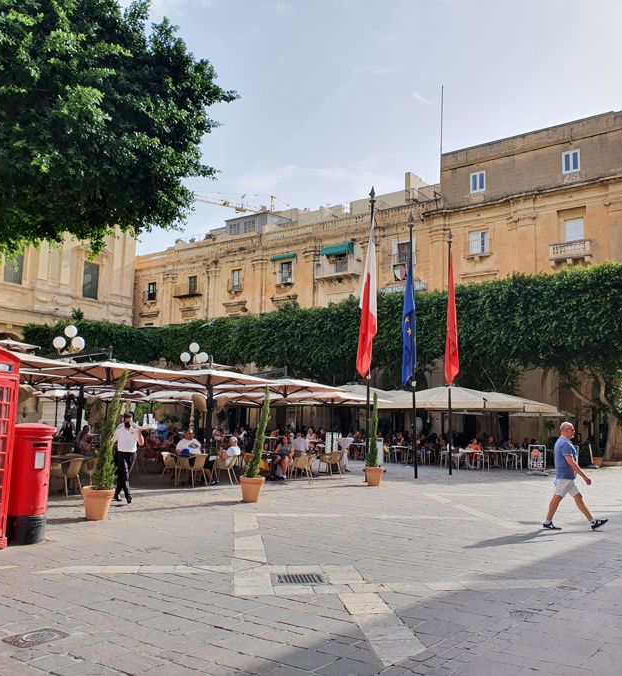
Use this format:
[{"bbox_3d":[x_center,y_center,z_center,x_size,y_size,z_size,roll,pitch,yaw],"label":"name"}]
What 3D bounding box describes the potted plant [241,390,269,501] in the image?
[{"bbox_3d":[-1.208,2.312,14.809,0.580,2.469,0.560,2,-8,0],"label":"potted plant"}]

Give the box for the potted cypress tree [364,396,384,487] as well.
[{"bbox_3d":[1.868,3.000,20.002,0.560,2.659,0.560,2,-8,0],"label":"potted cypress tree"}]

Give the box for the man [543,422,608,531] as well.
[{"bbox_3d":[4.458,2.326,11.437,0.980,1.750,0.520,-3,-9,28],"label":"man"}]

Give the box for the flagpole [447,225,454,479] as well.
[{"bbox_3d":[5.407,0.462,26.254,0.180,9.549,0.180,1,-8,0],"label":"flagpole"}]

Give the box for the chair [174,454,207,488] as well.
[{"bbox_3d":[-3.064,3.482,17.768,0.580,0.790,0.600,8,-10,-42],"label":"chair"}]

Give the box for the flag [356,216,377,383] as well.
[{"bbox_3d":[1.772,-1.414,22.019,0.658,5.562,0.400,1,-8,5],"label":"flag"}]

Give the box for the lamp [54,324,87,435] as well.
[{"bbox_3d":[-6.781,1.756,18.717,0.950,4.282,0.950,2,-8,0],"label":"lamp"}]

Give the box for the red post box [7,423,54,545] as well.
[{"bbox_3d":[-3.770,1.938,9.116,0.630,1.555,0.620,-4,-10,38],"label":"red post box"}]

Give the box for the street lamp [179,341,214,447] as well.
[{"bbox_3d":[-4.728,2.610,27.077,1.050,4.900,1.050,1,-8,0],"label":"street lamp"}]

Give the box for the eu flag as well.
[{"bbox_3d":[3.325,-0.631,23.097,0.520,4.500,0.340,1,-8,6],"label":"eu flag"}]

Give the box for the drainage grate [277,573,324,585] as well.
[{"bbox_3d":[-0.101,2.554,7.145,0.470,0.040,0.470,2,-8,-7],"label":"drainage grate"}]

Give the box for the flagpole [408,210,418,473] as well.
[{"bbox_3d":[3.653,0.154,24.059,0.180,9.480,0.180,0,-8,0],"label":"flagpole"}]

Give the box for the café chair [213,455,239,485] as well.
[{"bbox_3d":[-2.362,3.626,18.728,0.610,0.790,0.580,-1,-8,14],"label":"café chair"}]

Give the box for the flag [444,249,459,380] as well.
[{"bbox_3d":[5.483,-0.878,26.433,0.503,5.460,0.350,0,-8,12],"label":"flag"}]

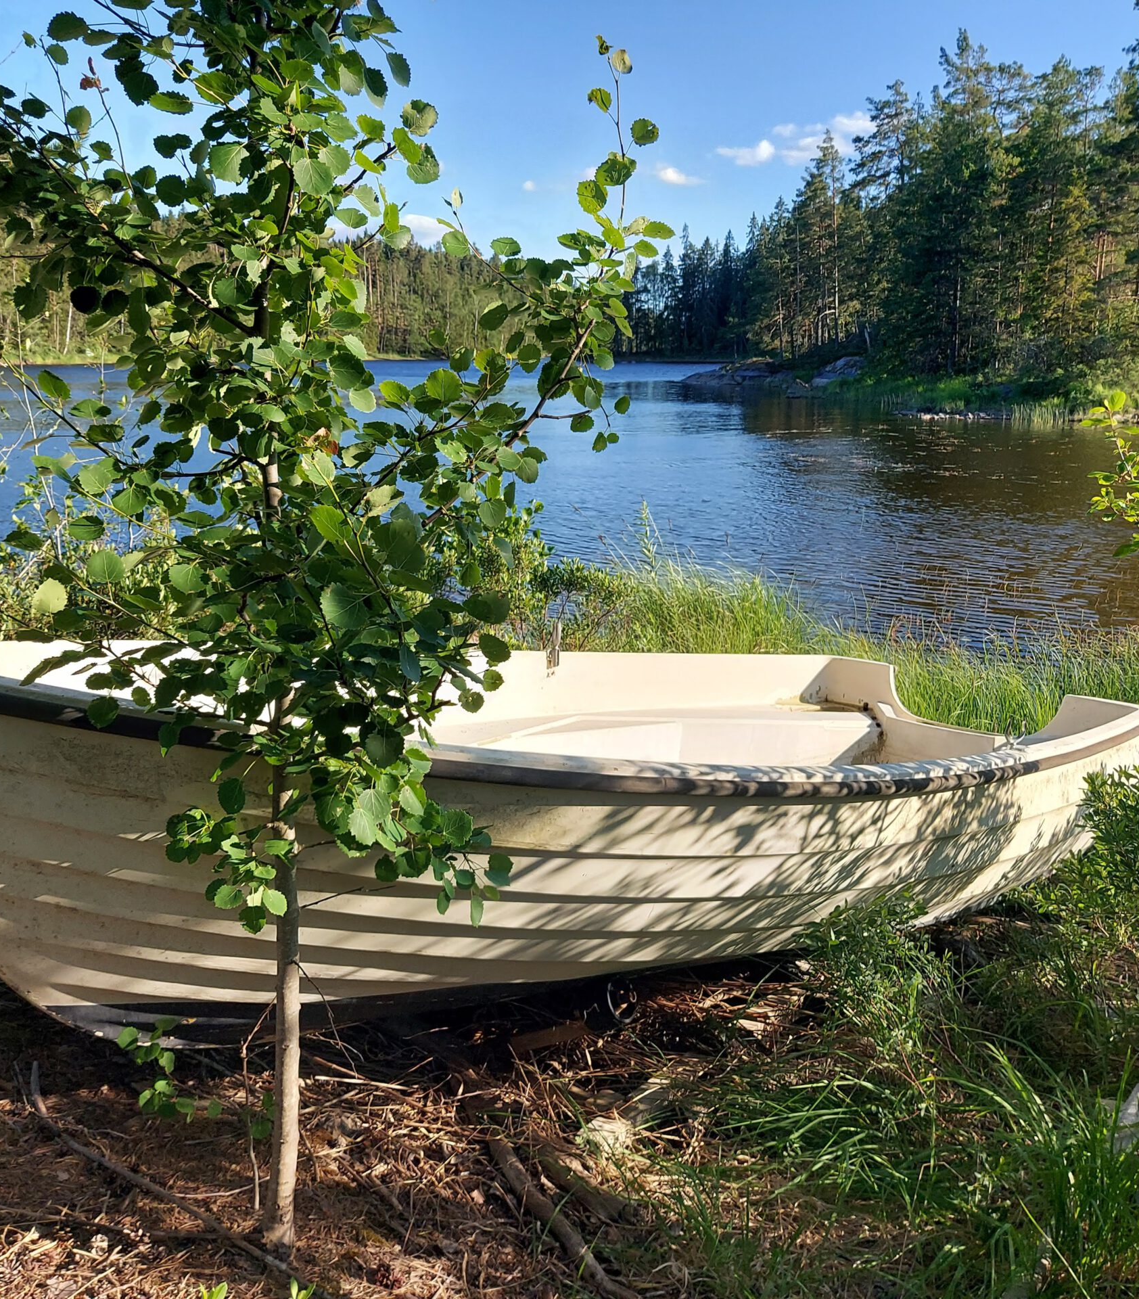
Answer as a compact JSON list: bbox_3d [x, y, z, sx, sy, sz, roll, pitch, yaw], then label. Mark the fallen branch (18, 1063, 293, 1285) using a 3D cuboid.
[{"bbox_3d":[-0.768,0.903,2.179,0.883,0.050,0.093,14,20,40],"label":"fallen branch"}]

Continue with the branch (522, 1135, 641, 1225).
[{"bbox_3d":[0.018,0.942,2.251,0.045,0.045,0.309,-10,11,-34],"label":"branch"}]

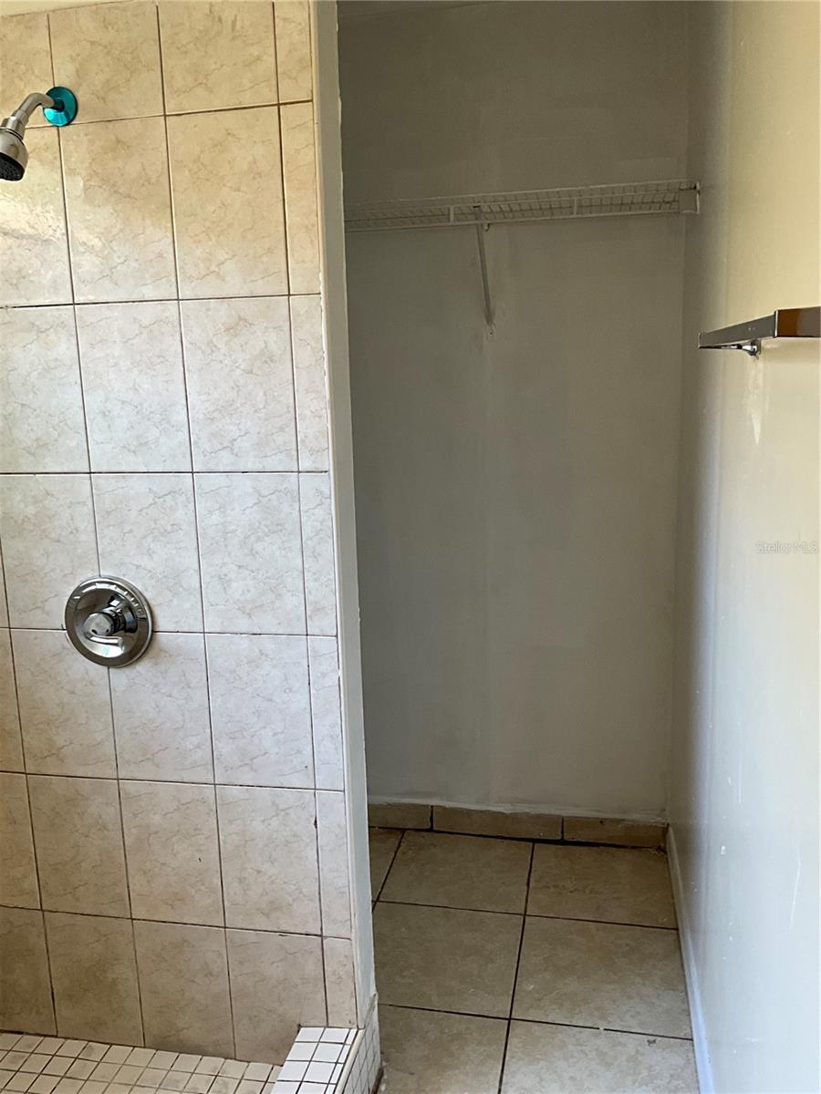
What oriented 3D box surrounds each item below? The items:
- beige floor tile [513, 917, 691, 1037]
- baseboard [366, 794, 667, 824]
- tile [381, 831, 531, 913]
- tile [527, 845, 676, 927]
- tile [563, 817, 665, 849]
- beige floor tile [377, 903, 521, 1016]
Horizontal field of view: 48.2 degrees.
[{"bbox_3d":[0.469,1.053,2.266,0.399,0.010,0.411,1,11,12],"label":"beige floor tile"},{"bbox_3d":[0.320,0.881,2.912,0.945,0.086,0.012,1,11,12],"label":"baseboard"},{"bbox_3d":[0.150,0.971,2.745,0.411,0.010,0.407,1,11,12],"label":"tile"},{"bbox_3d":[0.551,0.975,2.663,0.399,0.010,0.407,1,11,12],"label":"tile"},{"bbox_3d":[0.632,0.884,2.848,0.310,0.086,0.012,1,11,12],"label":"tile"},{"bbox_3d":[0.068,1.049,2.348,0.411,0.010,0.411,1,11,12],"label":"beige floor tile"}]

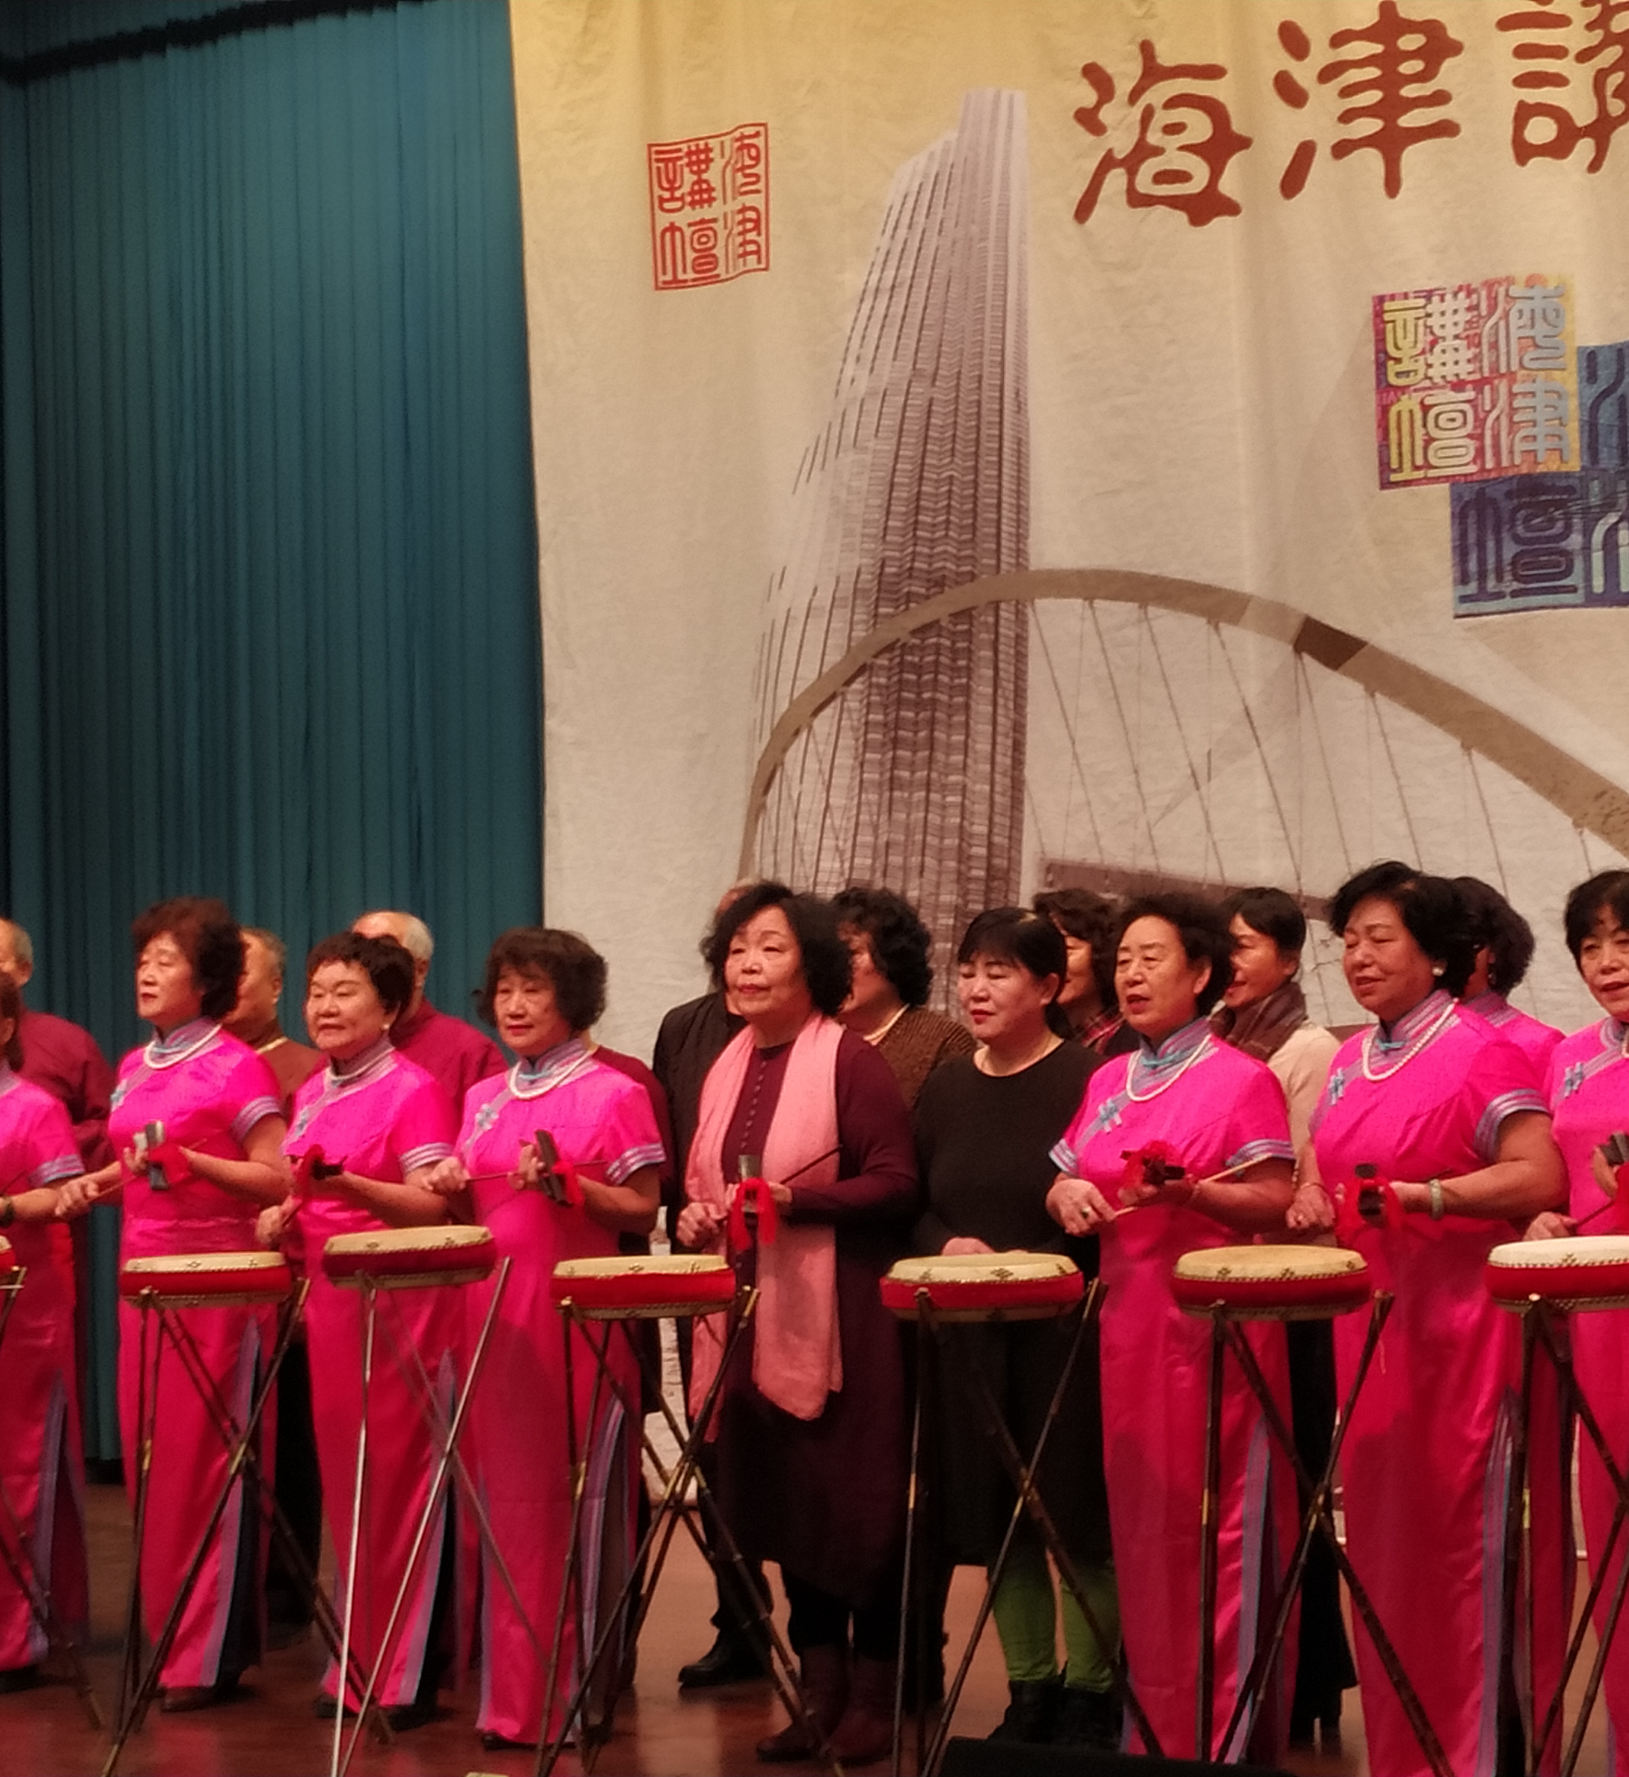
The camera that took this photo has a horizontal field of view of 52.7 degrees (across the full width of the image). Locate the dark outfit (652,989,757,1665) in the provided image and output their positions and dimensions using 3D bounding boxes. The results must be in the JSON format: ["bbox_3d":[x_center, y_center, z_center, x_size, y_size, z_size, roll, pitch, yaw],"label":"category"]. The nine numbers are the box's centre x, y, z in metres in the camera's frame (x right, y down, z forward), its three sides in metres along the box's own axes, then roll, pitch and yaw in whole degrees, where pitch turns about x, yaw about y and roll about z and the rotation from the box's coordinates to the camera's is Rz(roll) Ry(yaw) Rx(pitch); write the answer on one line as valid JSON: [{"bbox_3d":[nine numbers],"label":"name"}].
[{"bbox_3d":[-0.146,0.890,3.460,0.490,1.410,0.310,-3,-3,22],"label":"dark outfit"}]

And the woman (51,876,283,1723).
[{"bbox_3d":[-1.320,0.865,3.380,0.460,1.660,0.420,-3,-3,24],"label":"woman"}]

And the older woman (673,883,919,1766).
[{"bbox_3d":[-0.029,0.816,3.060,0.470,1.630,0.380,-4,-3,26],"label":"older woman"}]

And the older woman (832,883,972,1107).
[{"bbox_3d":[0.149,0.824,3.270,0.470,1.620,0.320,-3,-3,24],"label":"older woman"}]

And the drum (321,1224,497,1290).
[{"bbox_3d":[-0.758,0.688,3.070,0.325,0.085,0.325,-6,-3,16],"label":"drum"}]

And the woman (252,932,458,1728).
[{"bbox_3d":[-0.908,0.879,3.270,0.450,1.590,0.380,-3,-3,20],"label":"woman"}]

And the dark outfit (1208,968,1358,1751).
[{"bbox_3d":[0.883,0.873,3.090,0.460,1.410,0.320,-4,-4,38],"label":"dark outfit"}]

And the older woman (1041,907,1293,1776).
[{"bbox_3d":[0.628,0.805,2.880,0.470,1.585,0.380,-4,-3,35],"label":"older woman"}]

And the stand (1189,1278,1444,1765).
[{"bbox_3d":[0.793,1.122,2.680,0.500,0.920,0.500,-3,-3,16],"label":"stand"}]

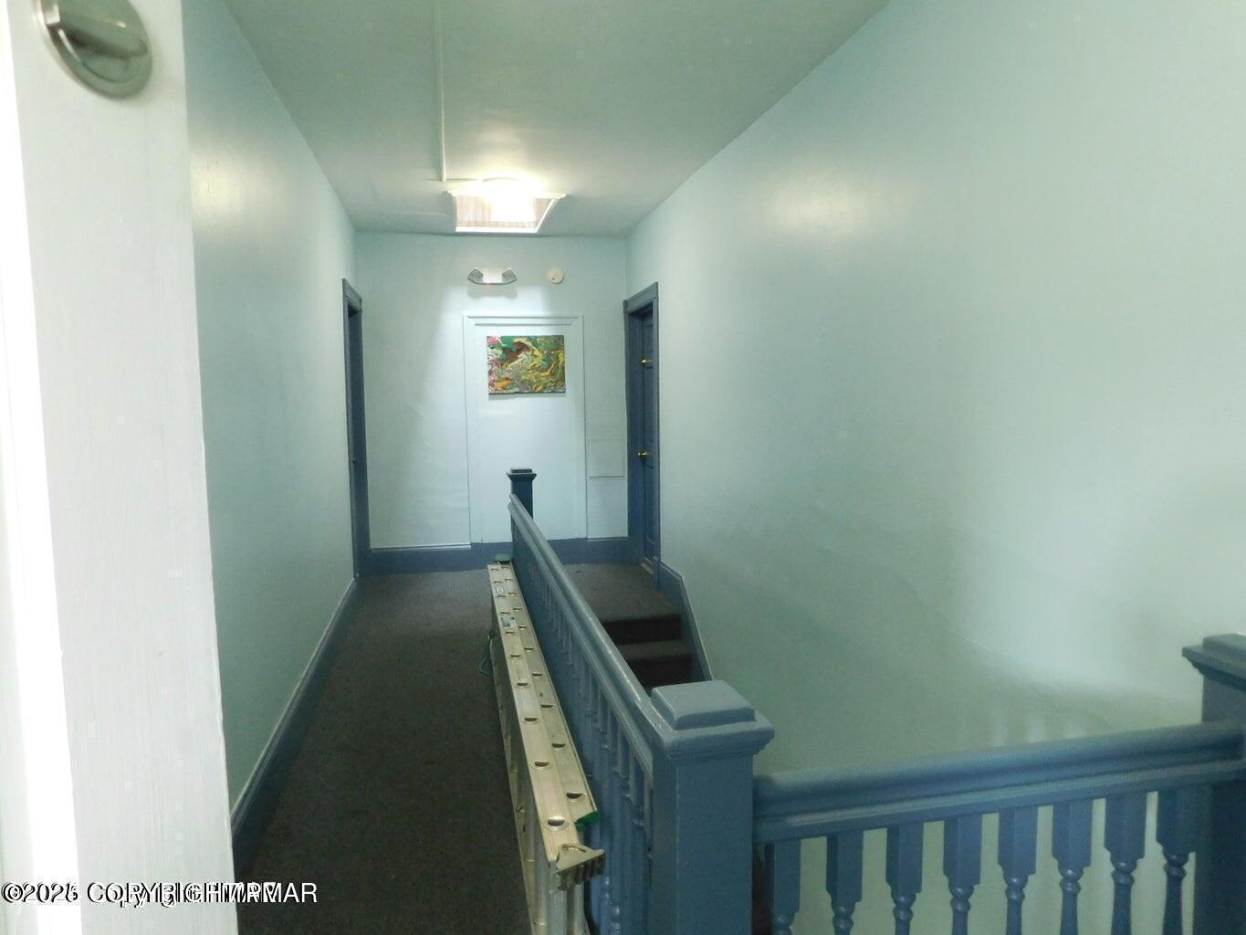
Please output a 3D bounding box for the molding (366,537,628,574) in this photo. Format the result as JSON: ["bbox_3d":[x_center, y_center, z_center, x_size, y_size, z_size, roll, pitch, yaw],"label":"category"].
[{"bbox_3d":[-0.960,0.714,6.643,2.070,0.198,0.025,-2,6,-11],"label":"molding"}]

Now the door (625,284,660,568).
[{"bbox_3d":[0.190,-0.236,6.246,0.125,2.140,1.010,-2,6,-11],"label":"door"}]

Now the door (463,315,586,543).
[{"bbox_3d":[-0.758,-0.313,6.583,0.955,1.790,0.050,-2,6,-11],"label":"door"}]

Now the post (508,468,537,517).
[{"bbox_3d":[-0.602,0.486,5.006,0.176,0.965,0.175,-2,6,-11],"label":"post"}]

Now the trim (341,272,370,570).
[{"bbox_3d":[-1.915,-0.178,5.860,0.113,2.150,0.950,-2,6,-11],"label":"trim"}]

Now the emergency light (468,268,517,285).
[{"bbox_3d":[-1.007,-1.481,6.378,0.362,0.130,0.110,-2,6,-11],"label":"emergency light"}]

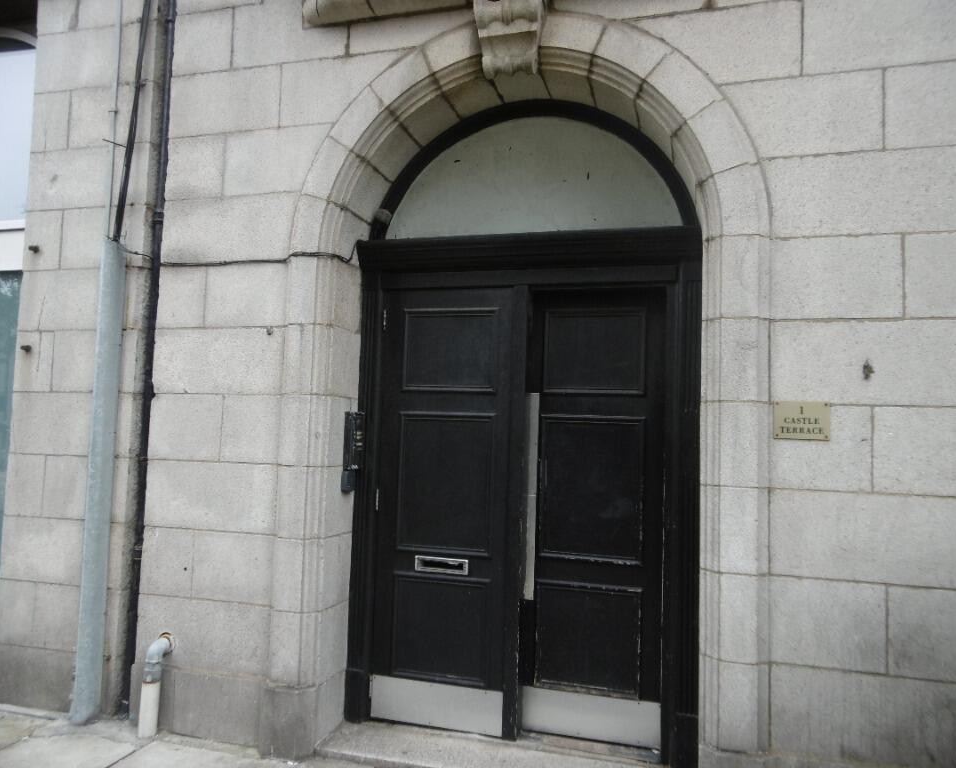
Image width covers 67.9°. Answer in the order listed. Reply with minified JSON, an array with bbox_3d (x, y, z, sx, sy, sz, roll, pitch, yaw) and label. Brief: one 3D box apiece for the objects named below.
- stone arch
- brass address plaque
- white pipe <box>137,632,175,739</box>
[{"bbox_3d":[0.146,0.024,3.283,2.224,3.462,0.330,0,-4,15],"label":"stone arch"},{"bbox_3d":[1.291,0.150,2.832,0.211,0.146,0.012,0,-4,15],"label":"brass address plaque"},{"bbox_3d":[-1.571,1.468,3.450,0.092,0.462,0.120,0,-4,15],"label":"white pipe"}]

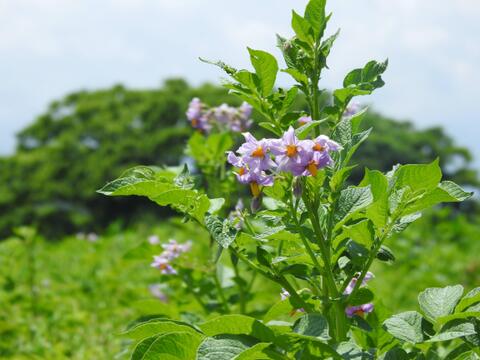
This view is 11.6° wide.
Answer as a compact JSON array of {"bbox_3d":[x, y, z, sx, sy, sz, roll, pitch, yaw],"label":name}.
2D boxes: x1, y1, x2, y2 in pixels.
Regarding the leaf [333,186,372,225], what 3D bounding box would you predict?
[{"bbox_3d":[0.077,0.018,1.590,0.027,0.027,0.018,0,-1,12],"label":"leaf"}]

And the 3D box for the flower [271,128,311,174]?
[{"bbox_3d":[0.034,-0.020,1.590,0.029,0.033,0.016,0,-1,6],"label":"flower"}]

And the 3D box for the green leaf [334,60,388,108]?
[{"bbox_3d":[0.093,-0.073,1.800,0.041,0.036,0.024,0,-1,0],"label":"green leaf"}]

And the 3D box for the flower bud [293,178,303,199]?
[{"bbox_3d":[0.042,0.006,1.720,0.007,0.015,0.007,0,-1,0],"label":"flower bud"}]

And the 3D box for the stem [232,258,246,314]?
[{"bbox_3d":[0.000,0.099,2.200,0.007,0.052,0.007,-9,0,0],"label":"stem"}]

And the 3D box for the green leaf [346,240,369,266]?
[{"bbox_3d":[0.080,0.050,1.600,0.016,0.018,0.014,0,-1,18],"label":"green leaf"}]

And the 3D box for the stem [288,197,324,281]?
[{"bbox_3d":[0.049,0.043,1.740,0.004,0.066,0.004,-21,9,0],"label":"stem"}]

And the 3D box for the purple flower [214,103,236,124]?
[{"bbox_3d":[-0.013,-0.061,2.150,0.021,0.020,0.018,0,-1,0],"label":"purple flower"}]

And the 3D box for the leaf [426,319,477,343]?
[{"bbox_3d":[0.159,0.113,1.770,0.038,0.017,0.024,0,-1,0],"label":"leaf"}]

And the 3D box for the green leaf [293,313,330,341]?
[{"bbox_3d":[0.052,0.107,1.730,0.024,0.007,0.026,-16,41,-10],"label":"green leaf"}]

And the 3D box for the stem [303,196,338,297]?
[{"bbox_3d":[0.061,0.050,1.790,0.009,0.077,0.009,-14,0,0],"label":"stem"}]

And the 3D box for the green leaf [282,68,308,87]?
[{"bbox_3d":[0.041,-0.076,1.750,0.021,0.006,0.012,35,-29,-14],"label":"green leaf"}]

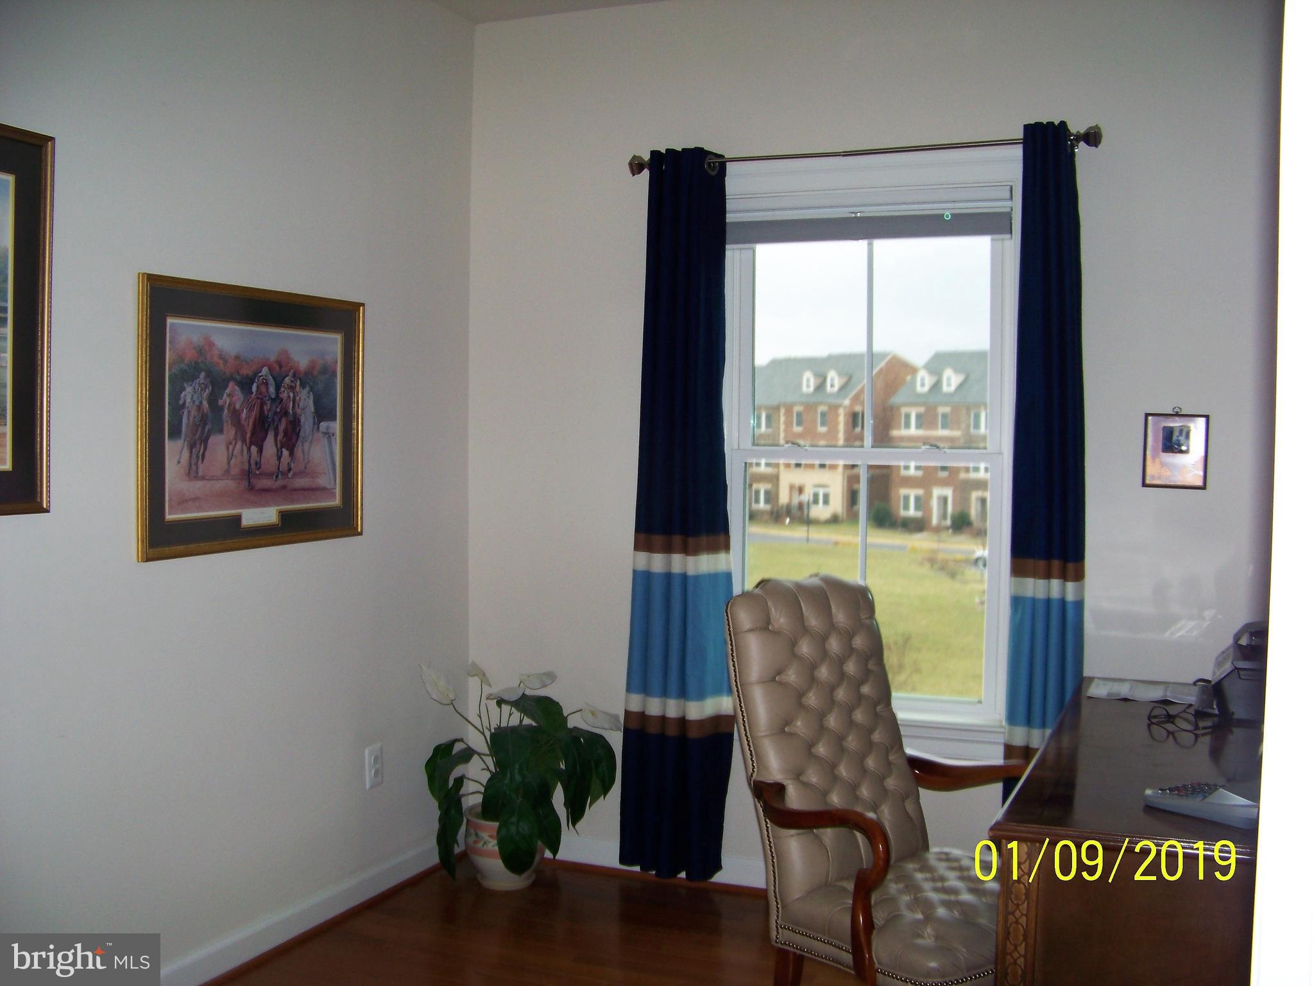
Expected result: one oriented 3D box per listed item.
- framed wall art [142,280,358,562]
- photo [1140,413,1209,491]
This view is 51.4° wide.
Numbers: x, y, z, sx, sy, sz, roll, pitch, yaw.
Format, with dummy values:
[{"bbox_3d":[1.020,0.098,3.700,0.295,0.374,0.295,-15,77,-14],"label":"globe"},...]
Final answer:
[{"bbox_3d":[-1.003,-0.187,3.487,0.028,0.654,0.853,2,3,22],"label":"framed wall art"},{"bbox_3d":[1.393,-0.113,3.668,0.160,0.203,0.018,2,3,22],"label":"photo"}]

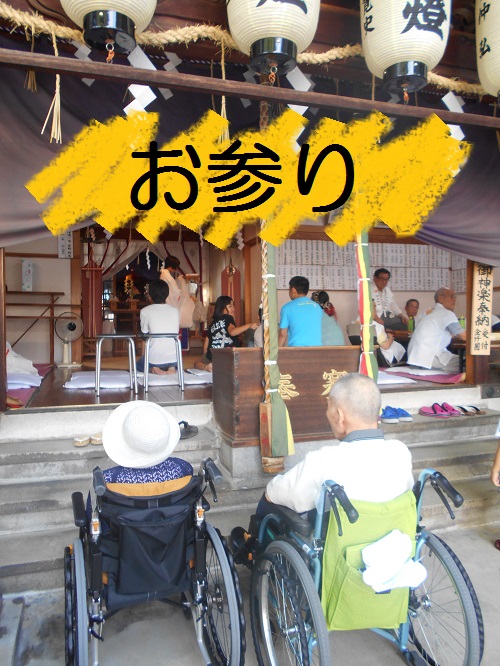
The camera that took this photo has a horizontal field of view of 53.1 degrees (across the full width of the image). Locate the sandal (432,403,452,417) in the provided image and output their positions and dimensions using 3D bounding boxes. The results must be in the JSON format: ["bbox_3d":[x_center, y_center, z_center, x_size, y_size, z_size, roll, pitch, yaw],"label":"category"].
[{"bbox_3d":[1.499,0.622,4.000,0.250,0.090,0.100,1,3,27],"label":"sandal"}]

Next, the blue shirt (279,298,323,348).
[{"bbox_3d":[0.510,-0.055,5.000,0.440,0.570,0.260,-1,3,-12],"label":"blue shirt"}]

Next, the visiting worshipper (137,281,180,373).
[{"bbox_3d":[-0.923,-0.078,5.103,0.440,0.931,0.580,-1,2,-20],"label":"visiting worshipper"}]

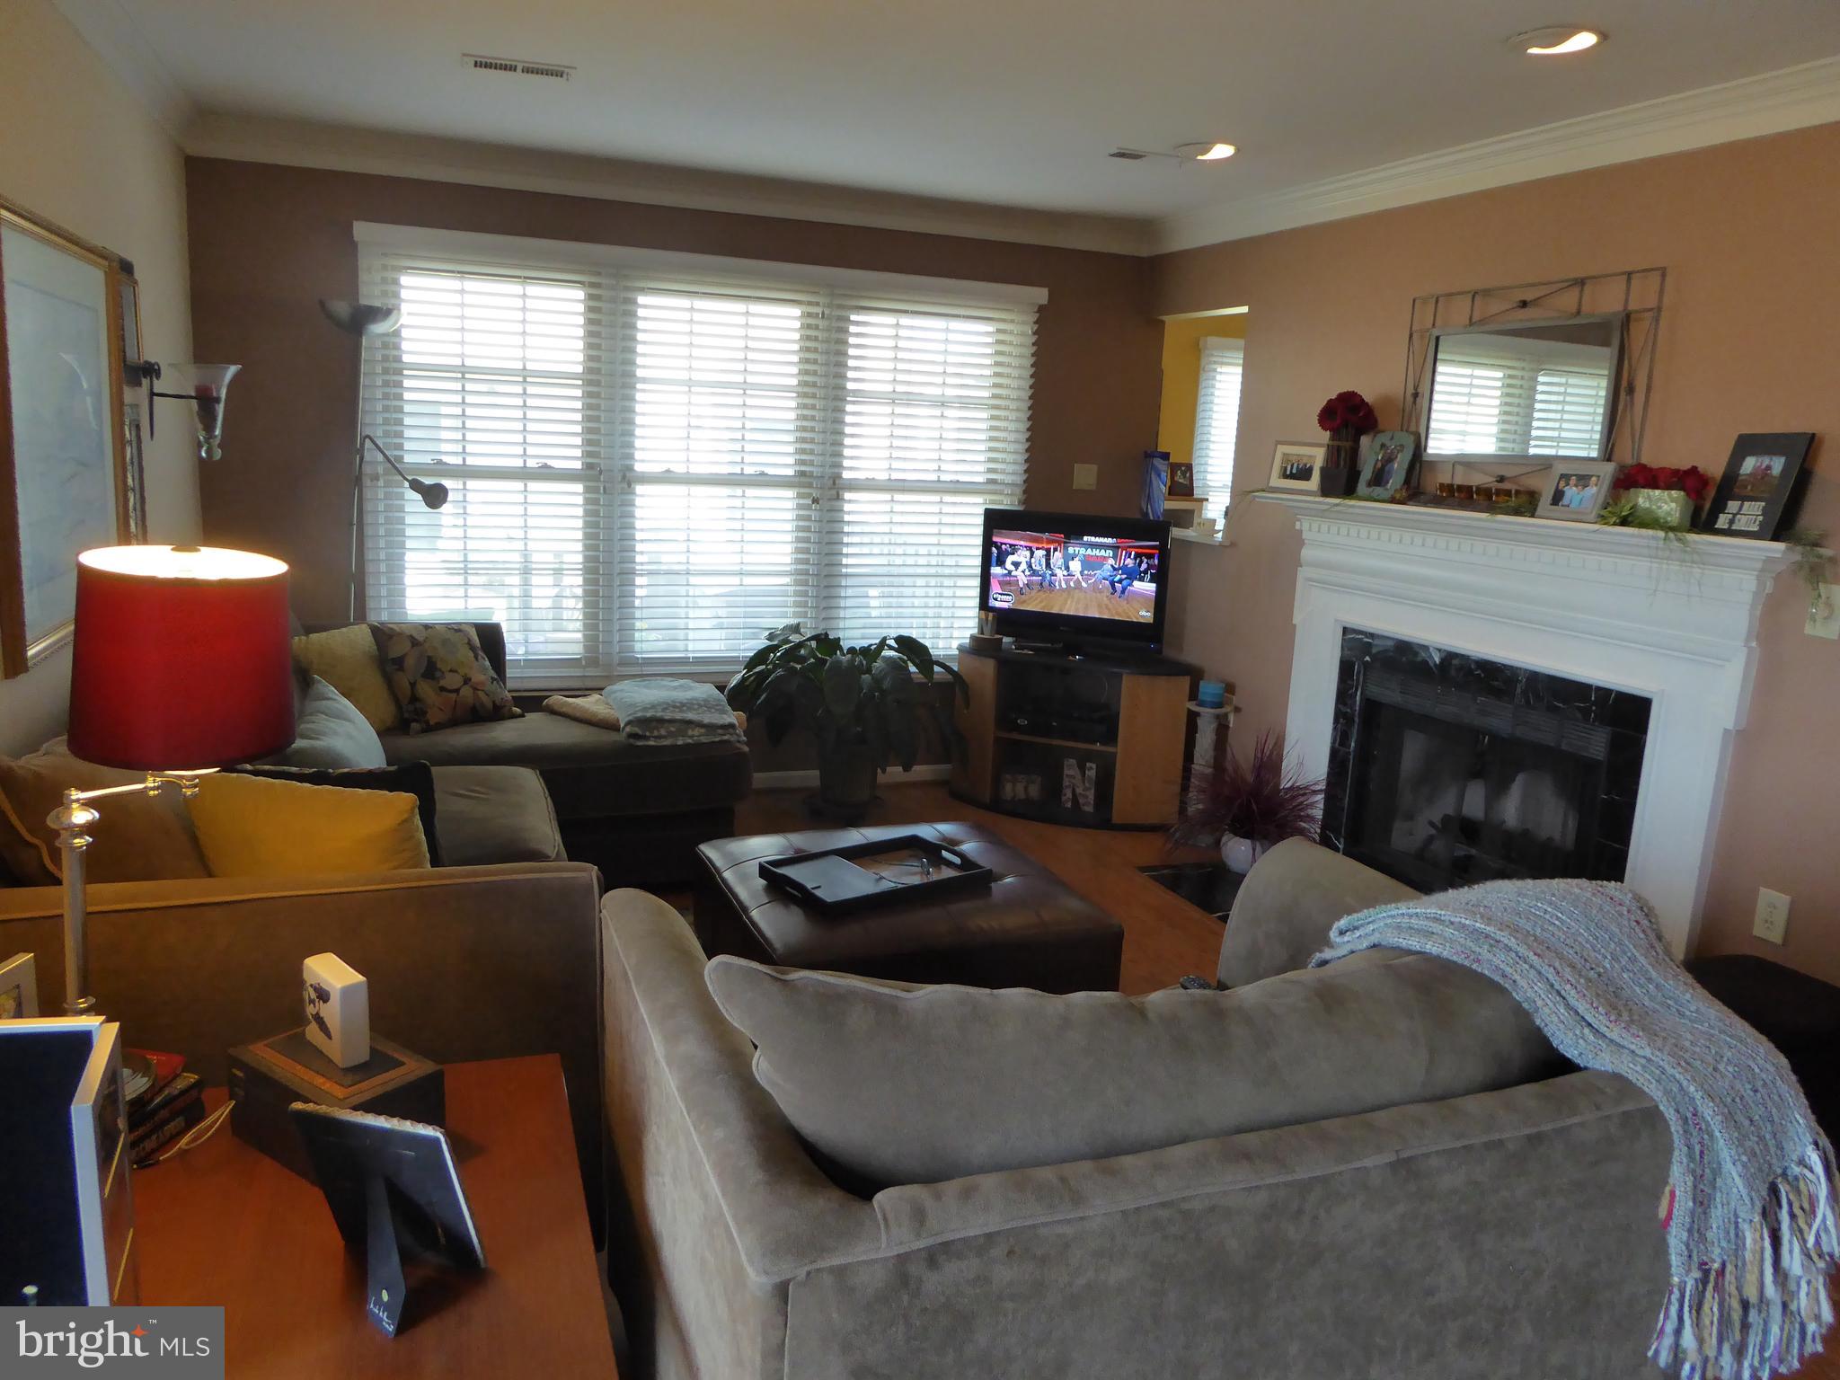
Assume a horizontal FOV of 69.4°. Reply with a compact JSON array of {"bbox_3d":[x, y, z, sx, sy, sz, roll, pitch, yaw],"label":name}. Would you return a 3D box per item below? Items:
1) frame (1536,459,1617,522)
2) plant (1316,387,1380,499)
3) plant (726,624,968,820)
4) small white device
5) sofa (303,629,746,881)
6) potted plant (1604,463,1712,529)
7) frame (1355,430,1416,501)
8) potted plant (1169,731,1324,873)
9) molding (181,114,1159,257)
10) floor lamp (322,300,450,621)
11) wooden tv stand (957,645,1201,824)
[{"bbox_3d":[1.751,-0.529,3.536,0.030,0.167,0.207,13,6,-23],"label":"frame"},{"bbox_3d":[1.427,-0.814,4.420,0.190,0.350,0.200,-2,12,-21],"label":"plant"},{"bbox_3d":[-0.271,0.133,5.164,0.920,0.790,0.820,-2,12,-21],"label":"plant"},{"bbox_3d":[-0.769,0.419,1.750,0.119,0.114,0.042,13,15,43],"label":"small white device"},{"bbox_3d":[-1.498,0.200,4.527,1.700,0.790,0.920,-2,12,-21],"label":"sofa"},{"bbox_3d":[1.859,-0.482,3.325,0.170,0.172,0.280,-2,12,-21],"label":"potted plant"},{"bbox_3d":[1.482,-0.709,4.240,0.035,0.220,0.170,15,5,-23],"label":"frame"},{"bbox_3d":[1.173,0.404,4.809,0.530,0.510,0.500,-2,12,-21],"label":"potted plant"},{"bbox_3d":[-0.709,-1.882,5.047,3.720,0.120,0.130,-2,12,-21],"label":"molding"},{"bbox_3d":[-1.918,-0.418,4.767,0.430,1.870,0.300,-2,12,-21],"label":"floor lamp"},{"bbox_3d":[0.633,0.187,5.505,0.980,0.635,0.520,8,12,23],"label":"wooden tv stand"}]

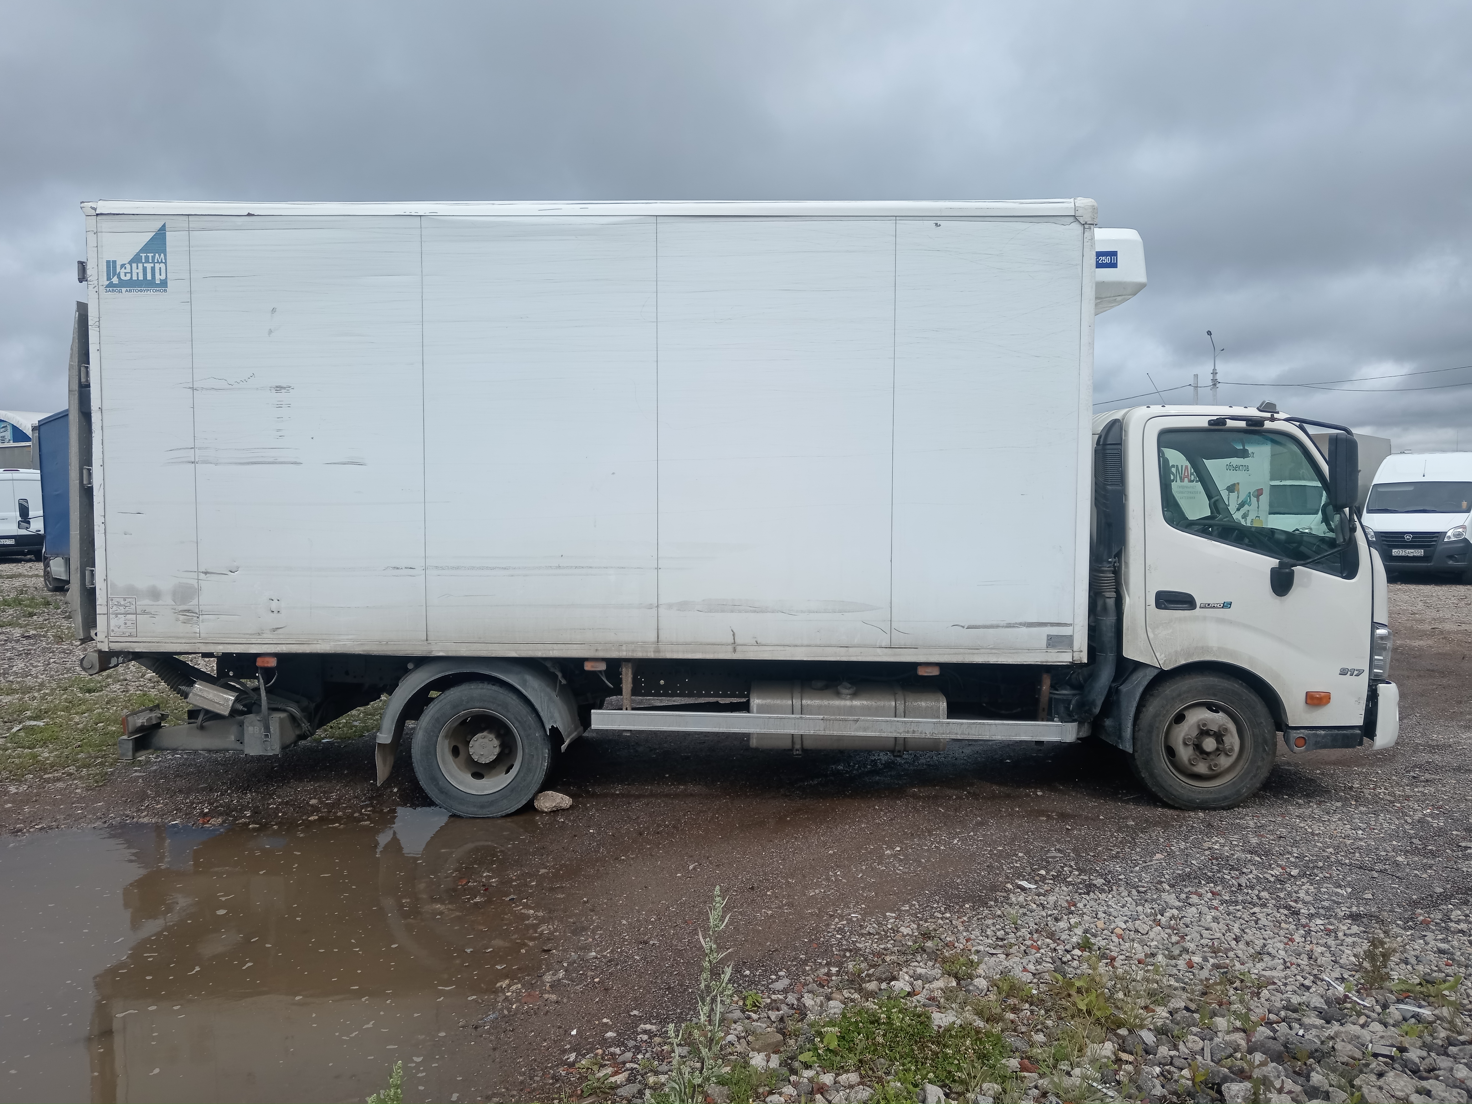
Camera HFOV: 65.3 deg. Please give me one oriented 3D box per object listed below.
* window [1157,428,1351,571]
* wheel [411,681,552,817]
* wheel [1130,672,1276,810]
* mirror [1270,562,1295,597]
[{"bbox_3d":[2.694,-0.269,5.970,0.970,0.735,0.060,0,-2,2],"label":"window"},{"bbox_3d":[-1.371,1.065,6.255,0.735,0.735,0.220,0,3,2],"label":"wheel"},{"bbox_3d":[2.493,1.001,6.160,0.735,0.735,0.210,0,3,2],"label":"wheel"},{"bbox_3d":[2.811,0.142,5.905,0.115,0.175,0.080,0,3,2],"label":"mirror"}]

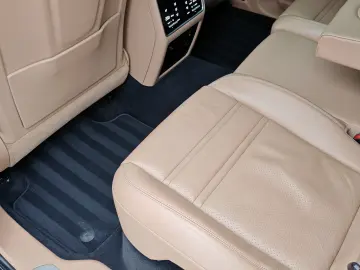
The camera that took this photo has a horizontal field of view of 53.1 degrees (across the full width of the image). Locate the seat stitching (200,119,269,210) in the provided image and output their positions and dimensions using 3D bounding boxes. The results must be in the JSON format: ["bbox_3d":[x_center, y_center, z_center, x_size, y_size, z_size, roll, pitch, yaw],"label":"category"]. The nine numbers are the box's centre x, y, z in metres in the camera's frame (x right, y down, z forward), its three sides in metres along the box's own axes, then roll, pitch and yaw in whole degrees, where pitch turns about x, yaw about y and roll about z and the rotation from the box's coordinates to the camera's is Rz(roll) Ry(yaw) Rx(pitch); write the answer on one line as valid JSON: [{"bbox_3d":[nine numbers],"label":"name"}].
[{"bbox_3d":[0.140,0.058,0.876,0.010,0.010,0.317,34,59,16],"label":"seat stitching"}]

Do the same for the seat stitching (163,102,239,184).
[{"bbox_3d":[0.060,0.010,0.900,0.010,0.010,0.320,35,59,16],"label":"seat stitching"}]

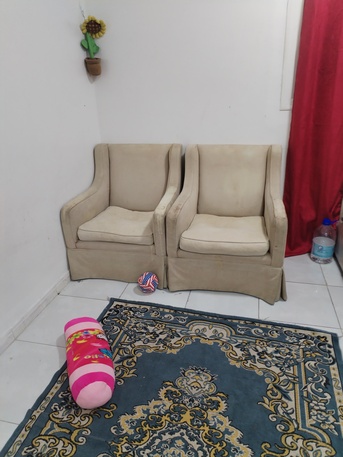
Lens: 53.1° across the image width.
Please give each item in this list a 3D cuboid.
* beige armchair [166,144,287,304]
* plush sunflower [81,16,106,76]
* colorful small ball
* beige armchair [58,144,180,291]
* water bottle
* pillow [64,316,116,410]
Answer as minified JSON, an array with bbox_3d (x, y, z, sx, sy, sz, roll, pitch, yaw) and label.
[{"bbox_3d":[0.403,-0.083,2.386,0.720,0.867,0.713,4,24,13],"label":"beige armchair"},{"bbox_3d":[-0.555,-1.295,2.442,0.181,0.363,0.091,-13,26,-24],"label":"plush sunflower"},{"bbox_3d":[-0.155,0.365,2.311,0.139,0.139,0.139,-1,24,1],"label":"colorful small ball"},{"bbox_3d":[-0.309,-0.133,2.549,0.720,0.867,0.713,4,24,13],"label":"beige armchair"},{"bbox_3d":[1.169,0.083,2.612,0.176,0.336,0.176,4,24,13],"label":"water bottle"},{"bbox_3d":[-0.403,0.623,1.663,0.205,0.205,0.500,-10,25,-18],"label":"pillow"}]

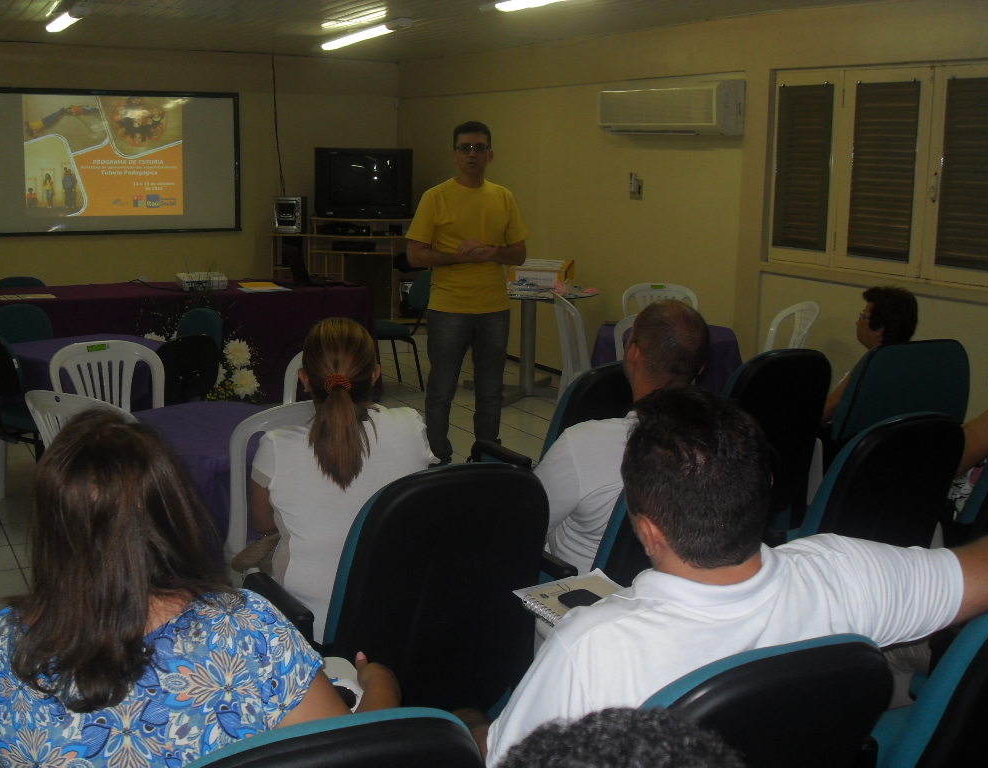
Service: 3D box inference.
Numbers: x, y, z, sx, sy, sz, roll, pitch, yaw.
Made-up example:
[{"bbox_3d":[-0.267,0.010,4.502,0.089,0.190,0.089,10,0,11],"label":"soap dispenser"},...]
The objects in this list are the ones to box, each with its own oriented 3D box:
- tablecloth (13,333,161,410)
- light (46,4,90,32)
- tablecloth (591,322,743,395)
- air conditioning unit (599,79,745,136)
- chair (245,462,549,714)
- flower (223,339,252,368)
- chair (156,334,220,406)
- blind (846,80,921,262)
[{"bbox_3d":[-1.818,0.045,5.484,0.740,0.460,0.740,11,16,43],"label":"tablecloth"},{"bbox_3d":[-2.567,-2.198,7.128,0.150,0.090,1.200,-5,13,-29],"label":"light"},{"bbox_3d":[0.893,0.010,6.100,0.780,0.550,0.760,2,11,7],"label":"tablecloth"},{"bbox_3d":[1.075,-1.696,7.317,0.210,0.302,1.169,-6,13,-30],"label":"air conditioning unit"},{"bbox_3d":[-0.217,0.608,2.749,0.640,1.000,0.650,-7,13,-32],"label":"chair"},{"bbox_3d":[-1.474,-0.175,6.800,0.155,0.155,0.110,-2,11,-12],"label":"flower"},{"bbox_3d":[-1.494,0.148,5.469,0.520,0.810,0.440,11,16,43],"label":"chair"},{"bbox_3d":[2.011,-1.099,6.130,0.040,0.910,0.430,-5,13,-29],"label":"blind"}]

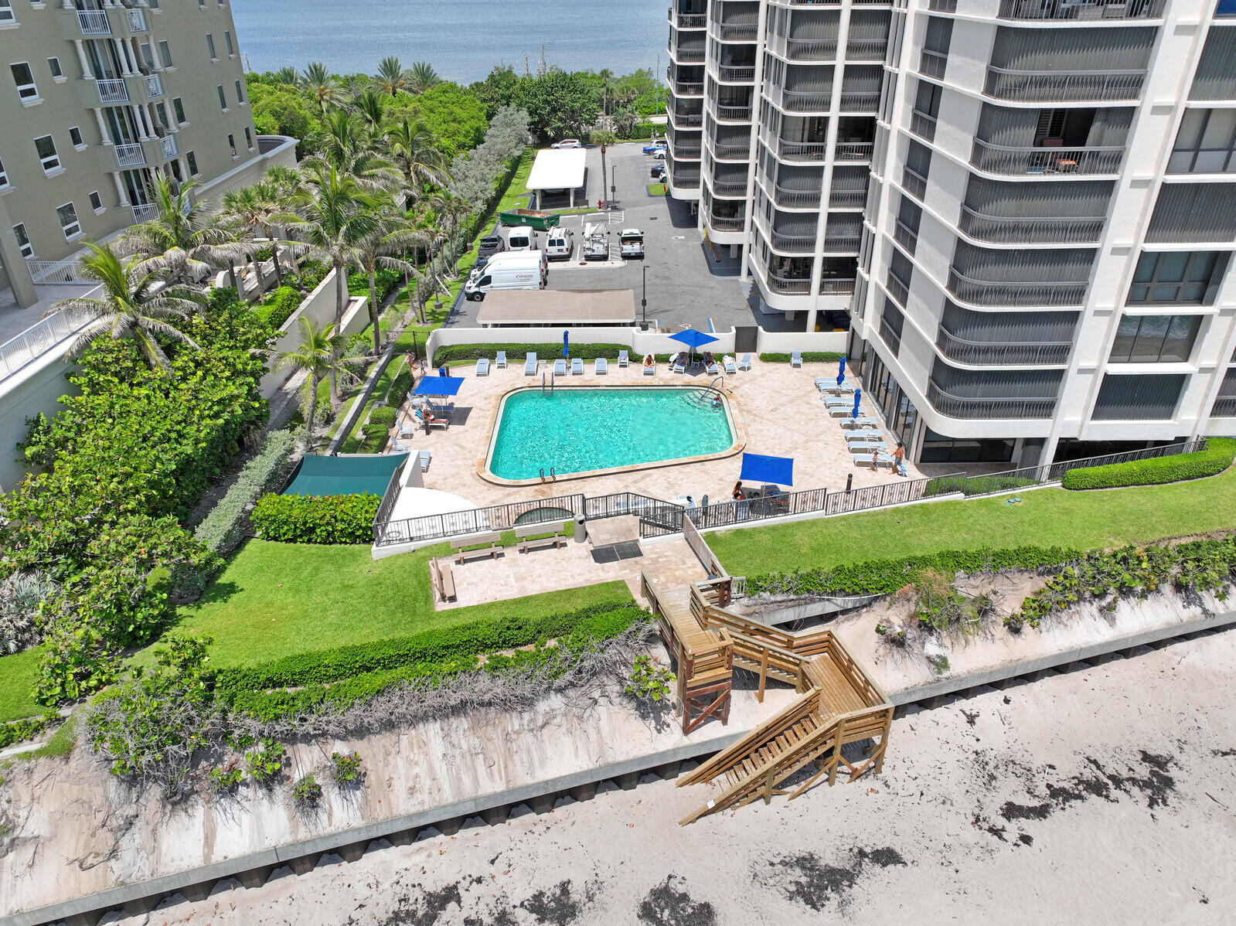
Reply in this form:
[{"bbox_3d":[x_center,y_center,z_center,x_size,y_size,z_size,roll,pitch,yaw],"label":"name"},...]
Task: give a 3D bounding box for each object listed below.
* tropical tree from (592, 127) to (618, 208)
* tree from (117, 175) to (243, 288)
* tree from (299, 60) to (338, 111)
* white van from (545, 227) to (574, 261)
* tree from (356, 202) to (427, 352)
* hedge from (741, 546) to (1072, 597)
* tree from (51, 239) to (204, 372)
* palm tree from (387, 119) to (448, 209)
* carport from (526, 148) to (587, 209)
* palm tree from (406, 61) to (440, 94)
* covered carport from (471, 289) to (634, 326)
[{"bbox_3d":[-1.345,-29.998,87.626,2.561,7.792,2.561,-1,30,0],"label":"tropical tree"},{"bbox_3d":[-23.140,-10.300,46.089,6.600,9.929,6.600,-1,30,0],"label":"tree"},{"bbox_3d":[-43.398,-53.132,125.766,6.402,10.377,6.402,-1,30,0],"label":"tree"},{"bbox_3d":[-5.125,-19.502,75.676,2.050,2.200,5.450,0,30,0],"label":"white van"},{"bbox_3d":[-14.921,-11.312,53.460,5.300,9.500,5.300,0,30,0],"label":"tree"},{"bbox_3d":[12.126,4.391,35.108,14.000,0.800,1.150,-5,30,-7],"label":"hedge"},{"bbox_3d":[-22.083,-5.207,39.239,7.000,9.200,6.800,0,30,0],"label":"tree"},{"bbox_3d":[-17.582,-25.115,76.269,6.107,10.545,6.107,-1,30,0],"label":"palm tree"},{"bbox_3d":[-6.706,-32.790,98.424,6.000,2.500,21.200,0,30,0],"label":"carport"},{"bbox_3d":[-29.338,-55.700,130.332,5.400,9.500,5.400,0,30,0],"label":"palm tree"},{"bbox_3d":[-4.014,-9.601,58.203,10.200,2.500,6.000,0,30,0],"label":"covered carport"}]

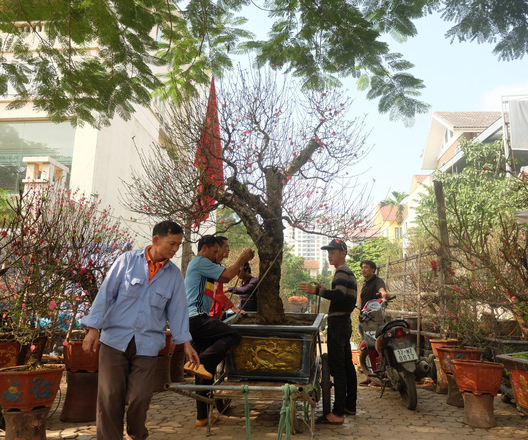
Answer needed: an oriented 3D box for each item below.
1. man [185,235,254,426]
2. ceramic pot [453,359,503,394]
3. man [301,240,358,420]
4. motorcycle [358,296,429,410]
[{"bbox_3d":[-0.383,0.903,3.784,0.640,1.580,0.500,6,-12,-21],"label":"man"},{"bbox_3d":[1.918,1.404,3.934,0.460,0.280,0.440,0,-11,11],"label":"ceramic pot"},{"bbox_3d":[0.611,0.964,4.070,0.520,1.630,0.450,0,-11,9],"label":"man"},{"bbox_3d":[1.446,1.472,5.028,0.670,1.050,1.850,-2,-11,-1],"label":"motorcycle"}]

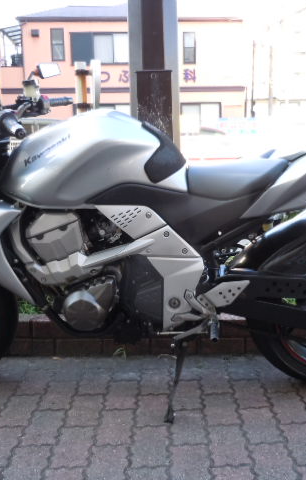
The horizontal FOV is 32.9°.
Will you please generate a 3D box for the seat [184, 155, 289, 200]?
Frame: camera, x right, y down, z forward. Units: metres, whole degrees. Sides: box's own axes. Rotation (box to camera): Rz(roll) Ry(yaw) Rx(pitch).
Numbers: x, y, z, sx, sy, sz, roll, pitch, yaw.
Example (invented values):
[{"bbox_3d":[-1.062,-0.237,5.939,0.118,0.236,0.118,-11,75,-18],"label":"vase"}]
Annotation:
[{"bbox_3d":[0.267,-0.208,1.712,0.330,0.130,0.260,-1,16,3],"label":"seat"}]

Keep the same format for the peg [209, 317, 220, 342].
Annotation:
[{"bbox_3d":[0.189,0.275,1.596,0.030,0.030,0.100,-1,16,3],"label":"peg"}]

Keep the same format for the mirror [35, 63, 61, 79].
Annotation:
[{"bbox_3d":[-0.399,-0.651,1.986,0.045,0.075,0.130,7,21,23],"label":"mirror"}]

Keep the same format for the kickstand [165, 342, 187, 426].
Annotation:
[{"bbox_3d":[0.071,0.460,1.702,0.060,0.267,0.060,9,-21,0],"label":"kickstand"}]

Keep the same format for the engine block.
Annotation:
[{"bbox_3d":[-0.314,-0.019,1.730,0.190,0.180,0.340,-1,16,3],"label":"engine block"}]

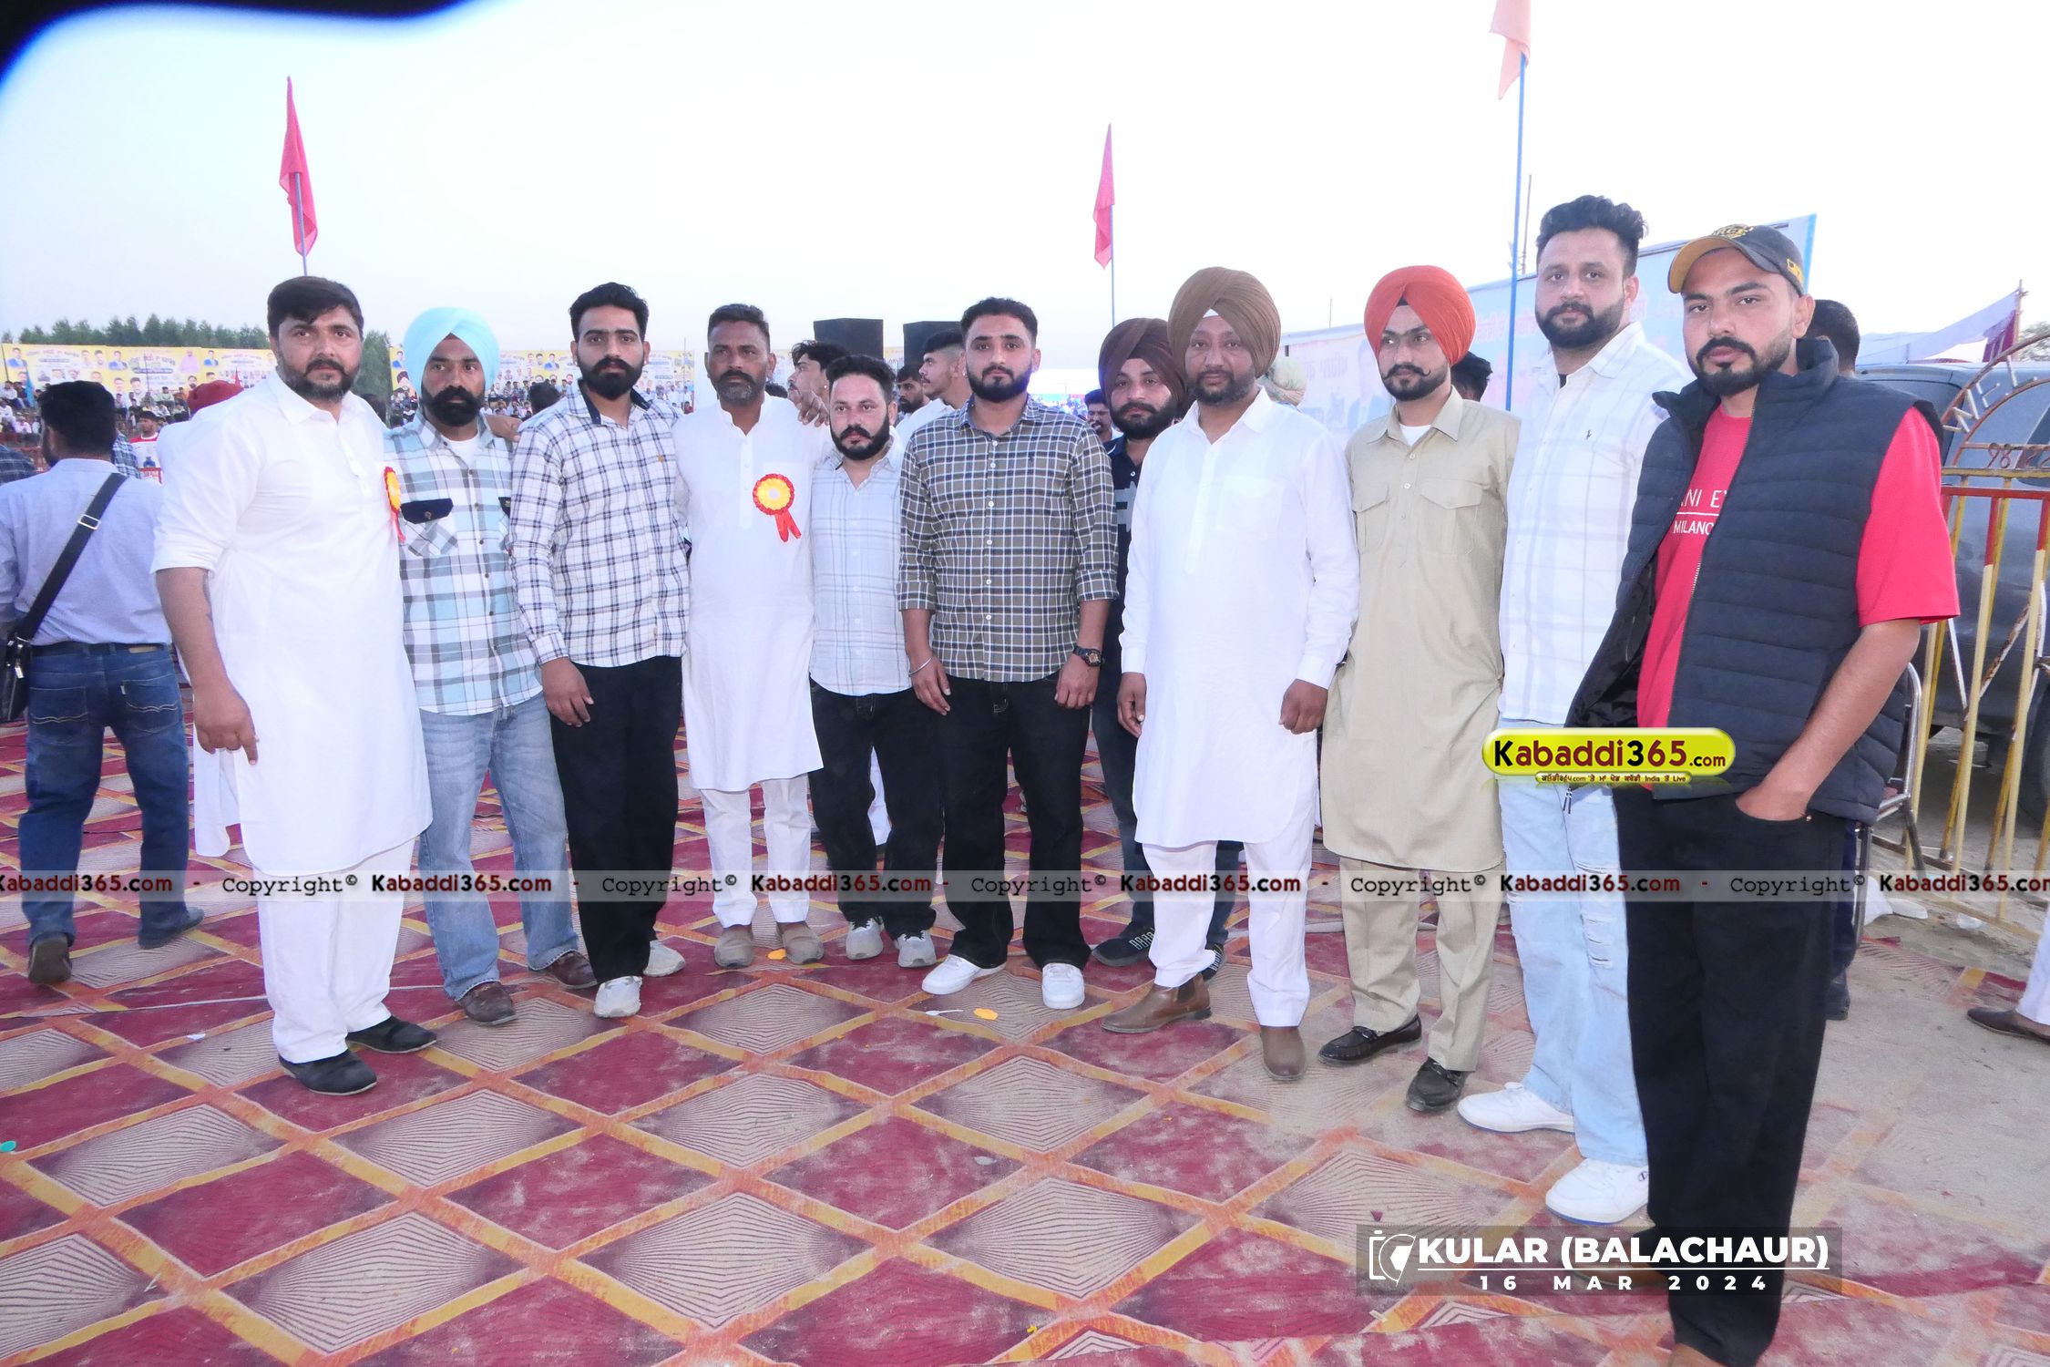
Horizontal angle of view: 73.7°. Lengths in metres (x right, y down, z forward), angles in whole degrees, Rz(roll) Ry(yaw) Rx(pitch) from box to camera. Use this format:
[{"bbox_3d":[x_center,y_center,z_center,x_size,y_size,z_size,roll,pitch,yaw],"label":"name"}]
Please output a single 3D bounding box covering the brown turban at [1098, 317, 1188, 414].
[{"bbox_3d":[0.299,-0.798,3.429,0.225,0.215,0.250,2,7,14],"label":"brown turban"}]

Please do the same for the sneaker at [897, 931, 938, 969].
[{"bbox_3d":[-0.293,0.685,3.735,0.106,0.107,0.288,-2,11,-5],"label":"sneaker"}]

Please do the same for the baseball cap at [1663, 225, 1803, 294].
[{"bbox_3d":[1.006,-0.597,1.927,0.168,0.120,0.255,4,10,38],"label":"baseball cap"}]

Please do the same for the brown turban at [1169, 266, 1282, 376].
[{"bbox_3d":[0.441,-0.798,3.013,0.245,0.215,0.265,1,10,11],"label":"brown turban"}]

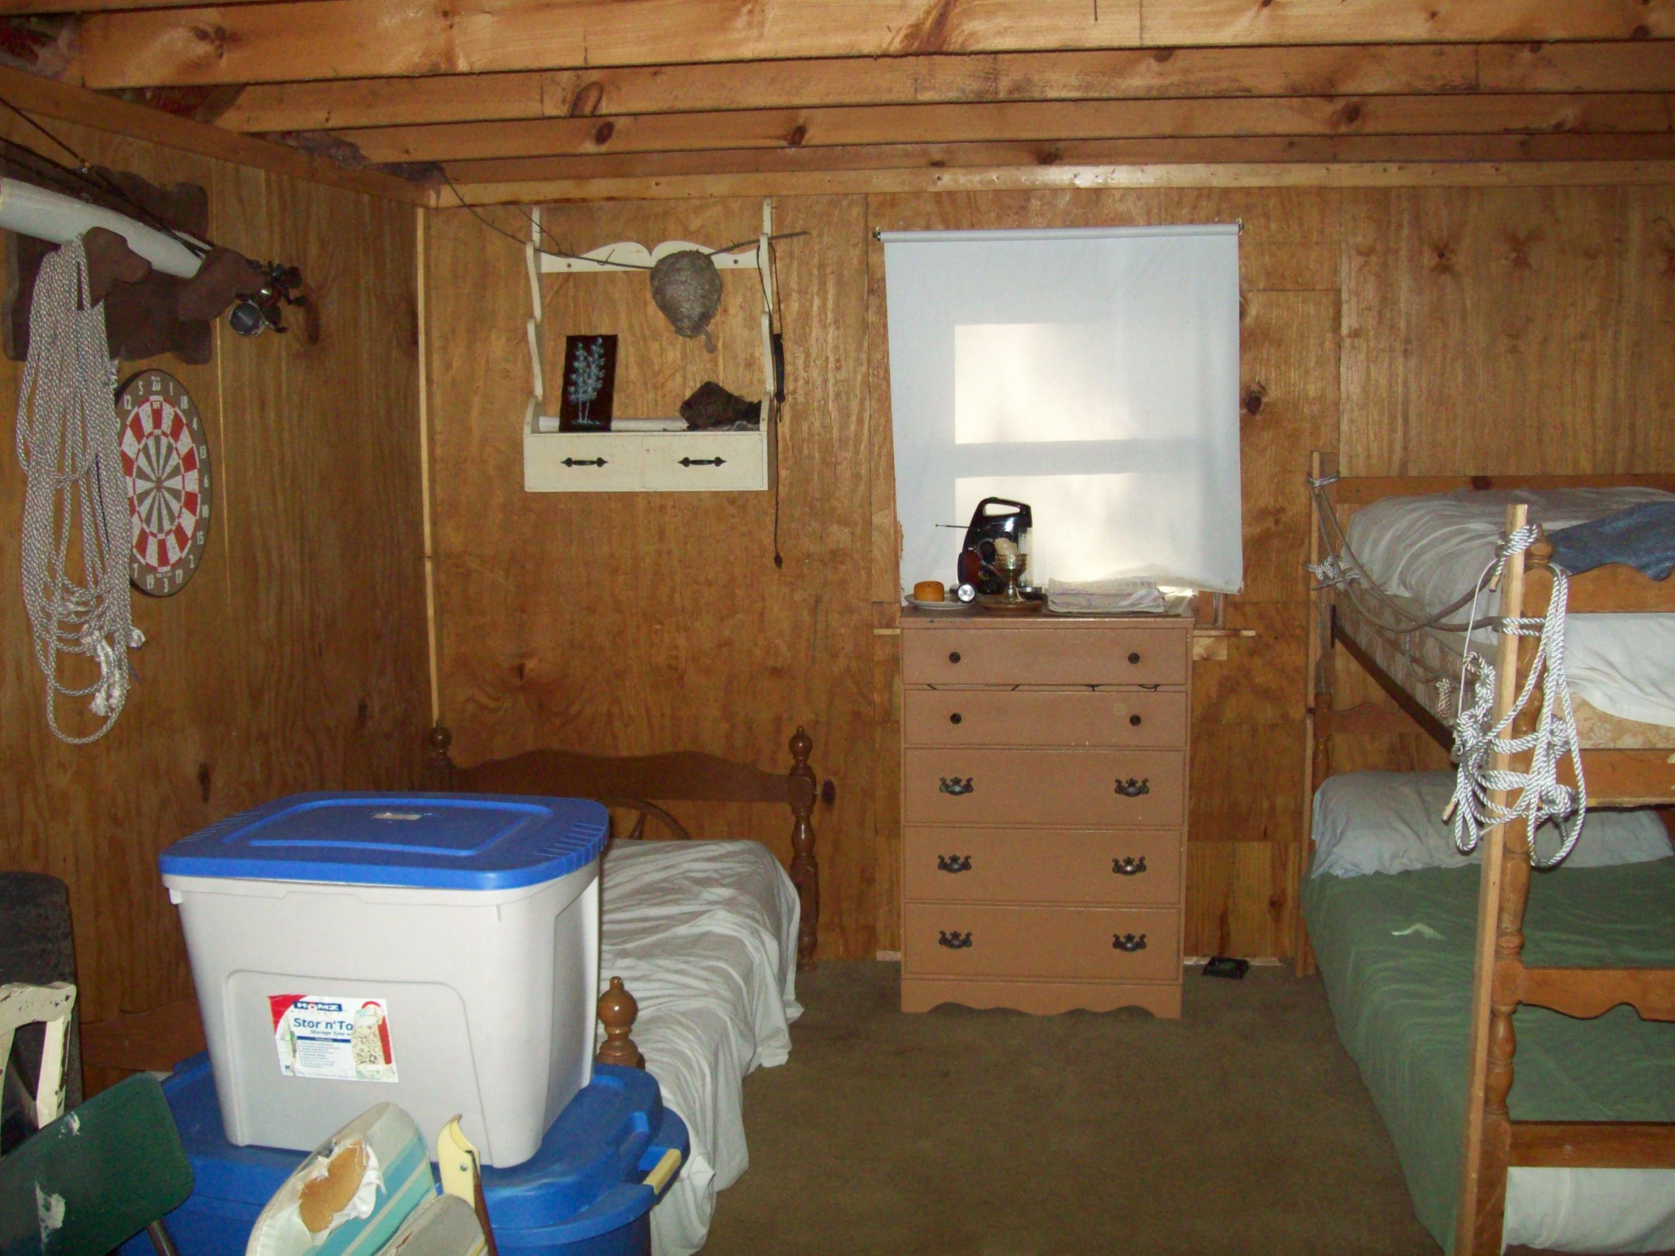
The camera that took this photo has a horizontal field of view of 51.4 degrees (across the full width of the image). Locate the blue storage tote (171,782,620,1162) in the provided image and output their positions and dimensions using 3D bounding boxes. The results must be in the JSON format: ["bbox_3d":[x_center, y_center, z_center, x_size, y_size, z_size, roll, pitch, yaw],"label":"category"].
[{"bbox_3d":[-0.597,0.487,2.455,0.550,0.415,0.435,1,6,9],"label":"blue storage tote"}]

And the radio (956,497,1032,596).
[{"bbox_3d":[0.400,-0.198,4.418,0.192,0.265,0.110,0,6,6],"label":"radio"}]

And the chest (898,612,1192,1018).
[{"bbox_3d":[0.526,0.450,4.453,0.706,0.991,0.400,0,6,6],"label":"chest"}]

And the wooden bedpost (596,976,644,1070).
[{"bbox_3d":[-0.337,0.843,2.727,0.075,0.609,0.075,0,6,6],"label":"wooden bedpost"}]

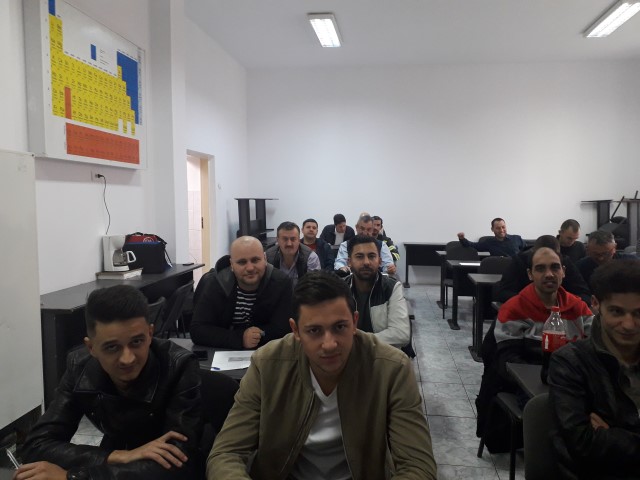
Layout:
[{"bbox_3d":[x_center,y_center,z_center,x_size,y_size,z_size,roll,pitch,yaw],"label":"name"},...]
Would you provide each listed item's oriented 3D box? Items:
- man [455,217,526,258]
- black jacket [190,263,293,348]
[{"bbox_3d":[2.154,0.345,6.276,0.860,1.270,0.750,2,5,14],"label":"man"},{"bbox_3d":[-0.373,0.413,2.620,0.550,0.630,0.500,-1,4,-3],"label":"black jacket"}]

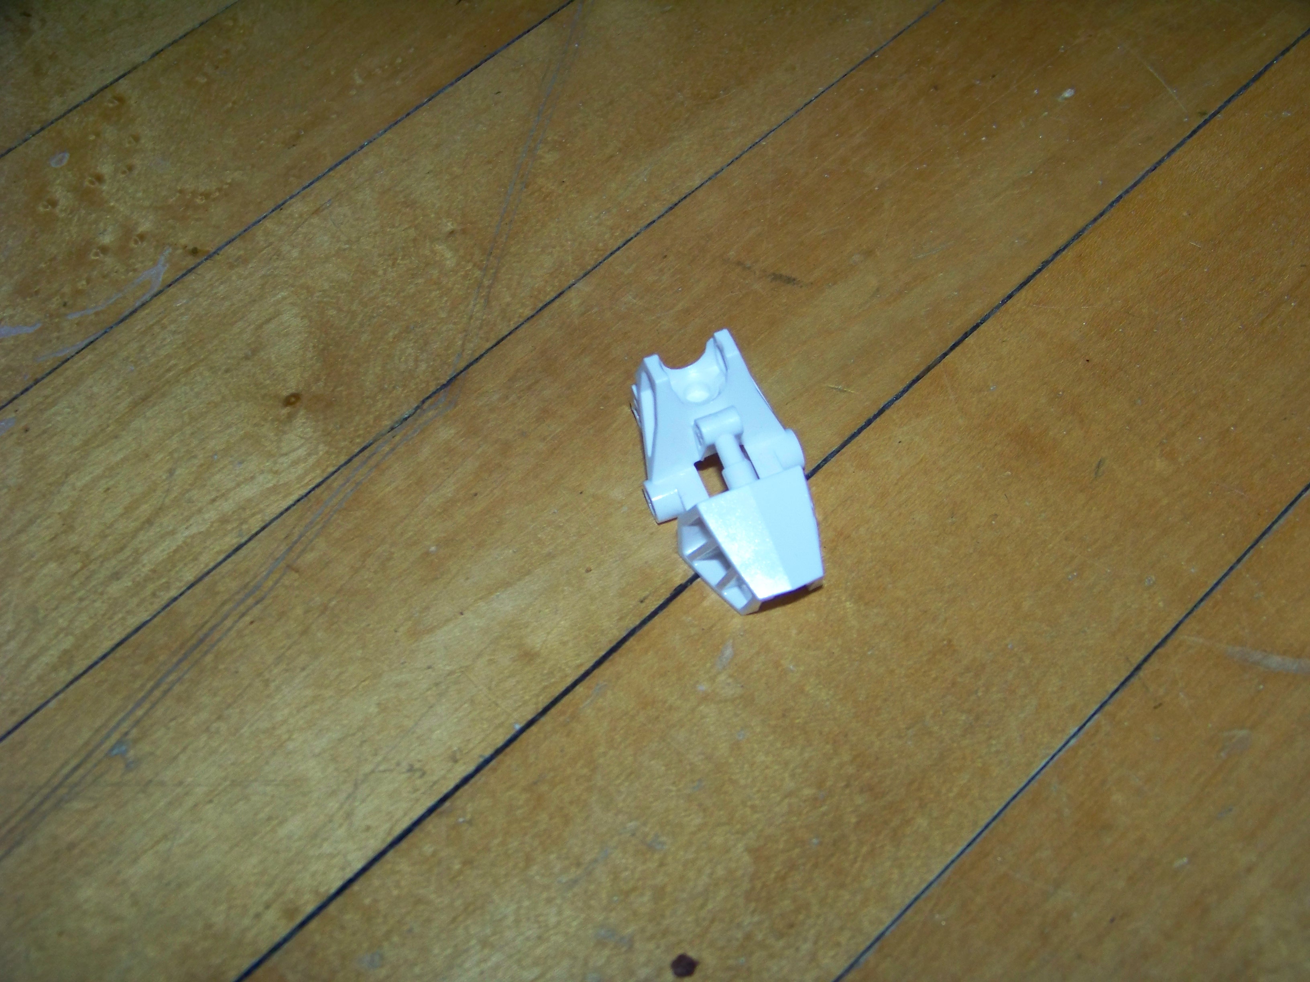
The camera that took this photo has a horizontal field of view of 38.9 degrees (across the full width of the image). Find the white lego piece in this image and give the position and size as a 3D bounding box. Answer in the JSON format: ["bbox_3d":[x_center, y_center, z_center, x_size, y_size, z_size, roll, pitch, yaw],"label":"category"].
[{"bbox_3d":[0.011,-0.005,0.279,0.025,0.023,0.049,-20,54,-7],"label":"white lego piece"}]

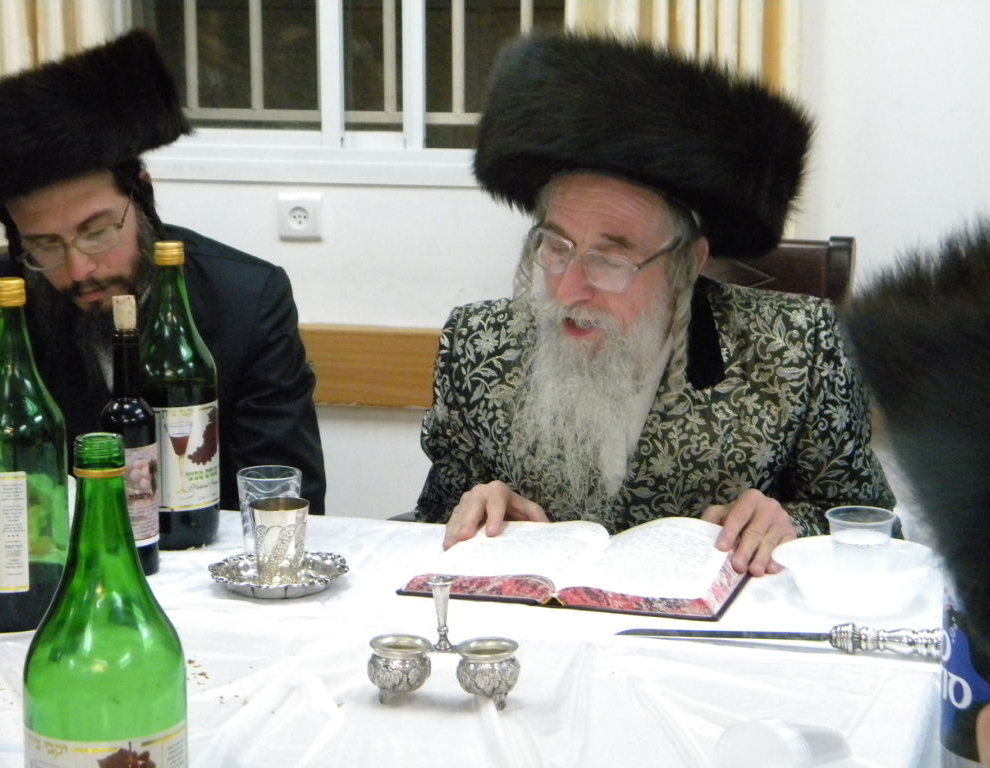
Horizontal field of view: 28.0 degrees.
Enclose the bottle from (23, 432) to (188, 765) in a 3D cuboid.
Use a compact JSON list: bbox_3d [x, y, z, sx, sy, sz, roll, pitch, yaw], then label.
[{"bbox_3d":[-0.221,0.182,1.126,0.091,0.312,0.091,-2,11,-11],"label":"bottle"}]

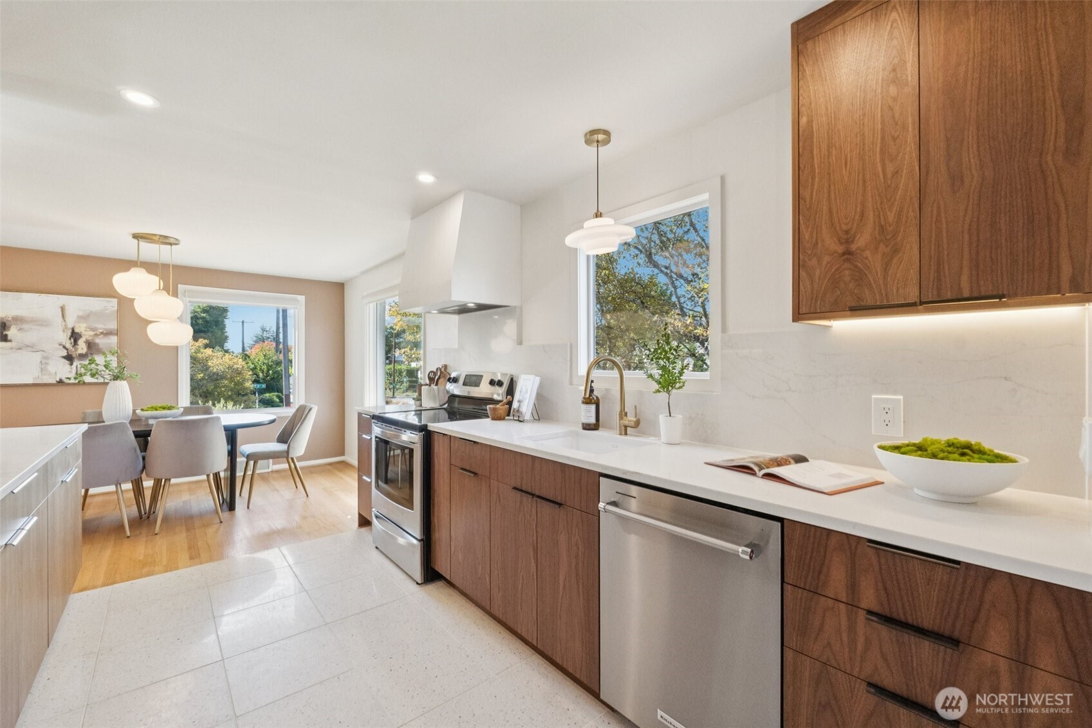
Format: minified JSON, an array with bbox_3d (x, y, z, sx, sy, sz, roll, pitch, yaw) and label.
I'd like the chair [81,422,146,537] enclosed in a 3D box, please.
[{"bbox_3d":[-3.332,0.829,3.370,0.505,0.863,0.630,0,0,-40],"label":"chair"}]

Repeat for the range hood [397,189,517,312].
[{"bbox_3d":[-0.607,-0.689,3.065,0.490,0.655,0.765,0,0,-40],"label":"range hood"}]

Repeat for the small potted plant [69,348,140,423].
[{"bbox_3d":[-3.502,0.190,3.620,0.410,0.642,0.350,0,0,-40],"label":"small potted plant"}]

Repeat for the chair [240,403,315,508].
[{"bbox_3d":[-2.537,0.833,4.327,0.605,0.845,0.510,0,0,-40],"label":"chair"}]

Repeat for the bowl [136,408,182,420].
[{"bbox_3d":[-3.217,0.443,3.788,0.295,0.115,0.295,0,0,-40],"label":"bowl"}]

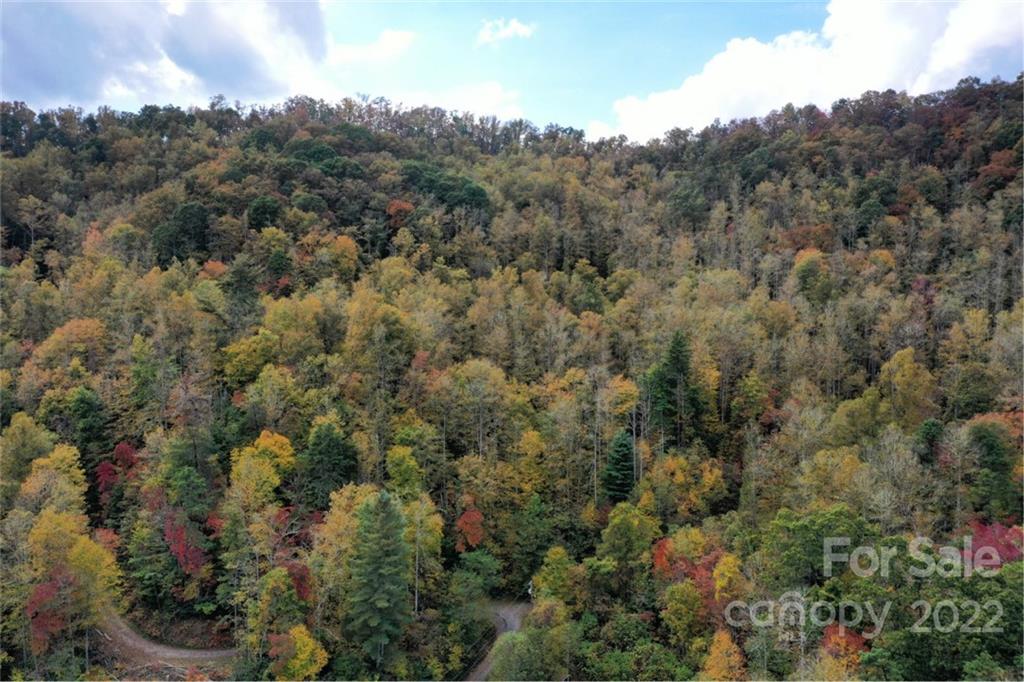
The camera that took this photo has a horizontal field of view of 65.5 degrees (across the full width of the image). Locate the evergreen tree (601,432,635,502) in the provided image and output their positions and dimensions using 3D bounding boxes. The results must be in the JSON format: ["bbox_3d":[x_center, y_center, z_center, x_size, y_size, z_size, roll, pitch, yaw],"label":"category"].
[{"bbox_3d":[18.190,21.560,136.000,5.300,12.550,5.140,0,3,0],"label":"evergreen tree"}]

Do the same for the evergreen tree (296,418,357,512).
[{"bbox_3d":[-30.130,20.310,130.000,9.820,15.960,9.530,0,3,0],"label":"evergreen tree"}]

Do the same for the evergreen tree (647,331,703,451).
[{"bbox_3d":[30.620,9.550,150.000,10.230,23.060,9.930,0,3,0],"label":"evergreen tree"}]

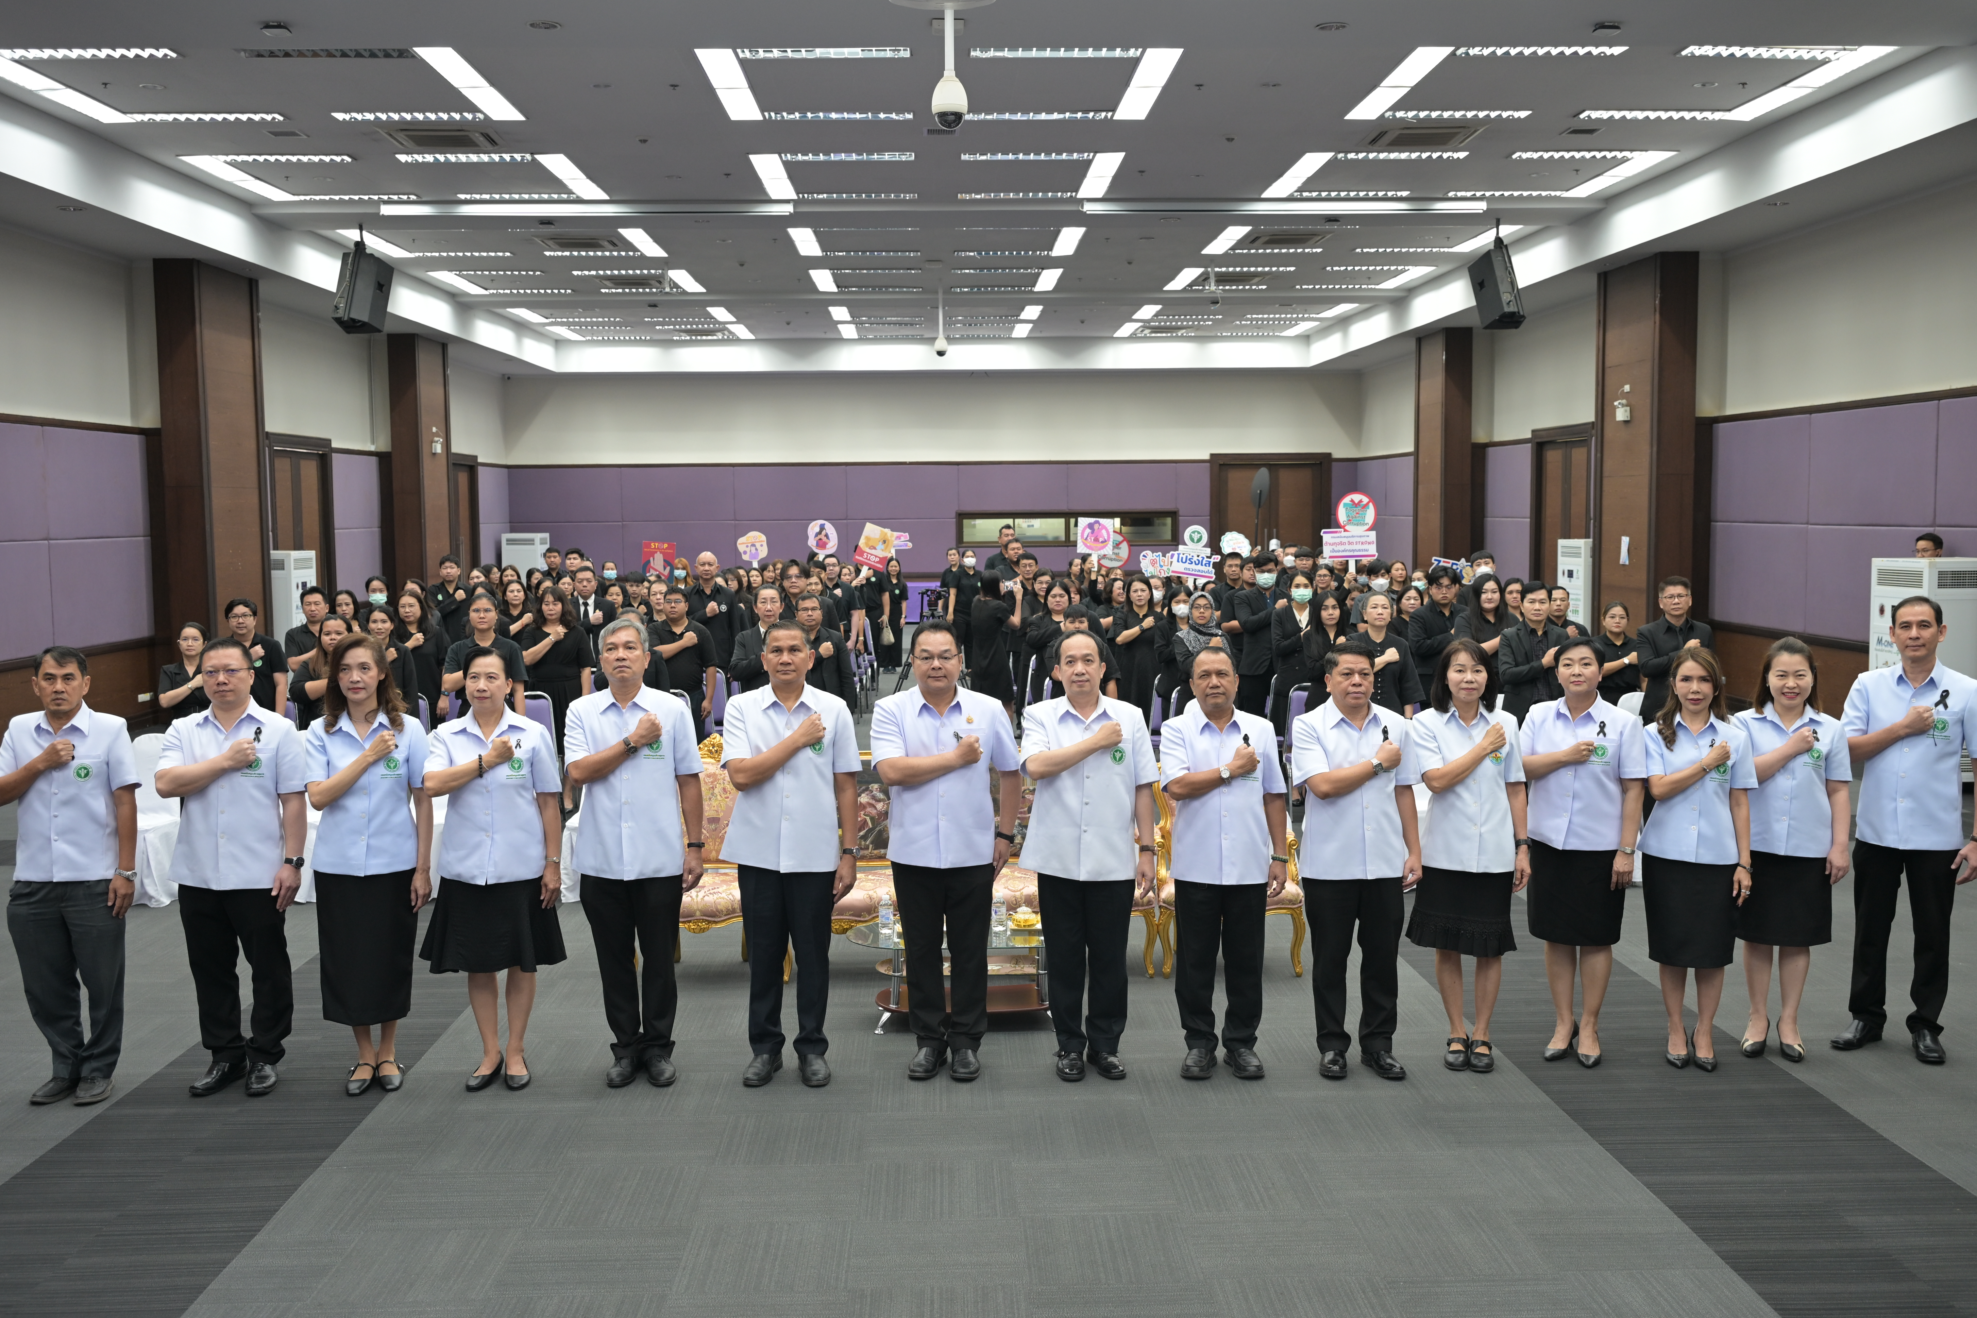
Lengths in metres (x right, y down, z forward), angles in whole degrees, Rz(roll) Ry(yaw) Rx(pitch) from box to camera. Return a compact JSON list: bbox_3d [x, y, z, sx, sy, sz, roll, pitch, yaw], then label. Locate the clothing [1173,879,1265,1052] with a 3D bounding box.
[{"bbox_3d":[0.905,1.132,7.099,0.360,0.830,0.290,0,5,5],"label":"clothing"}]

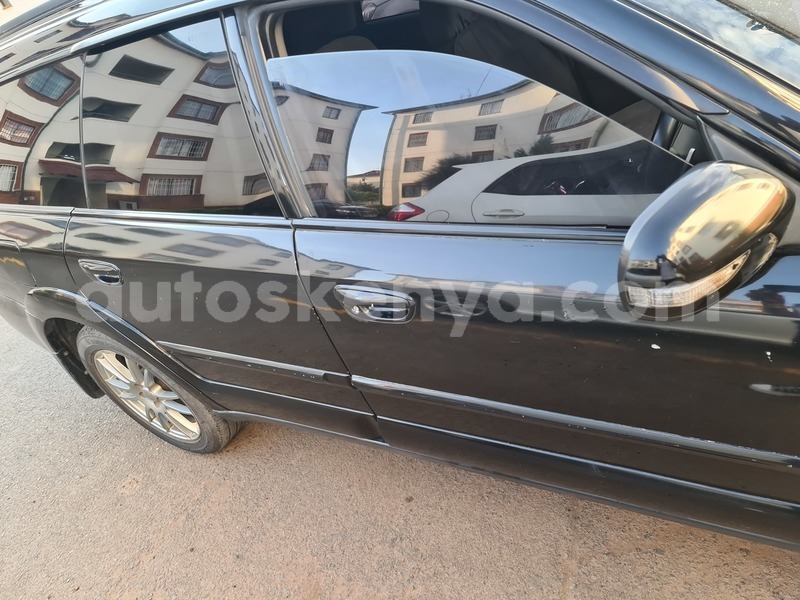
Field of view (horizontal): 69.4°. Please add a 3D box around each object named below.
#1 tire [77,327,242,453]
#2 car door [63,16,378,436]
[{"bbox_3d":[-0.857,0.287,2.132,0.655,0.655,0.222,8,43,28],"label":"tire"},{"bbox_3d":[-0.476,-0.082,1.505,0.870,1.090,0.230,6,43,30],"label":"car door"}]

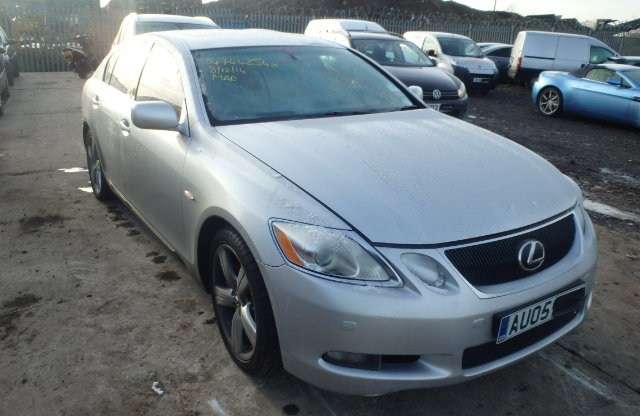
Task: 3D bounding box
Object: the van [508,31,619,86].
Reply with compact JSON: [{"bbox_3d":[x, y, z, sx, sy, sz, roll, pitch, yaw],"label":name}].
[{"bbox_3d":[8.778,-4.855,17.299,4.440,1.840,1.810,5,18,12],"label":"van"}]

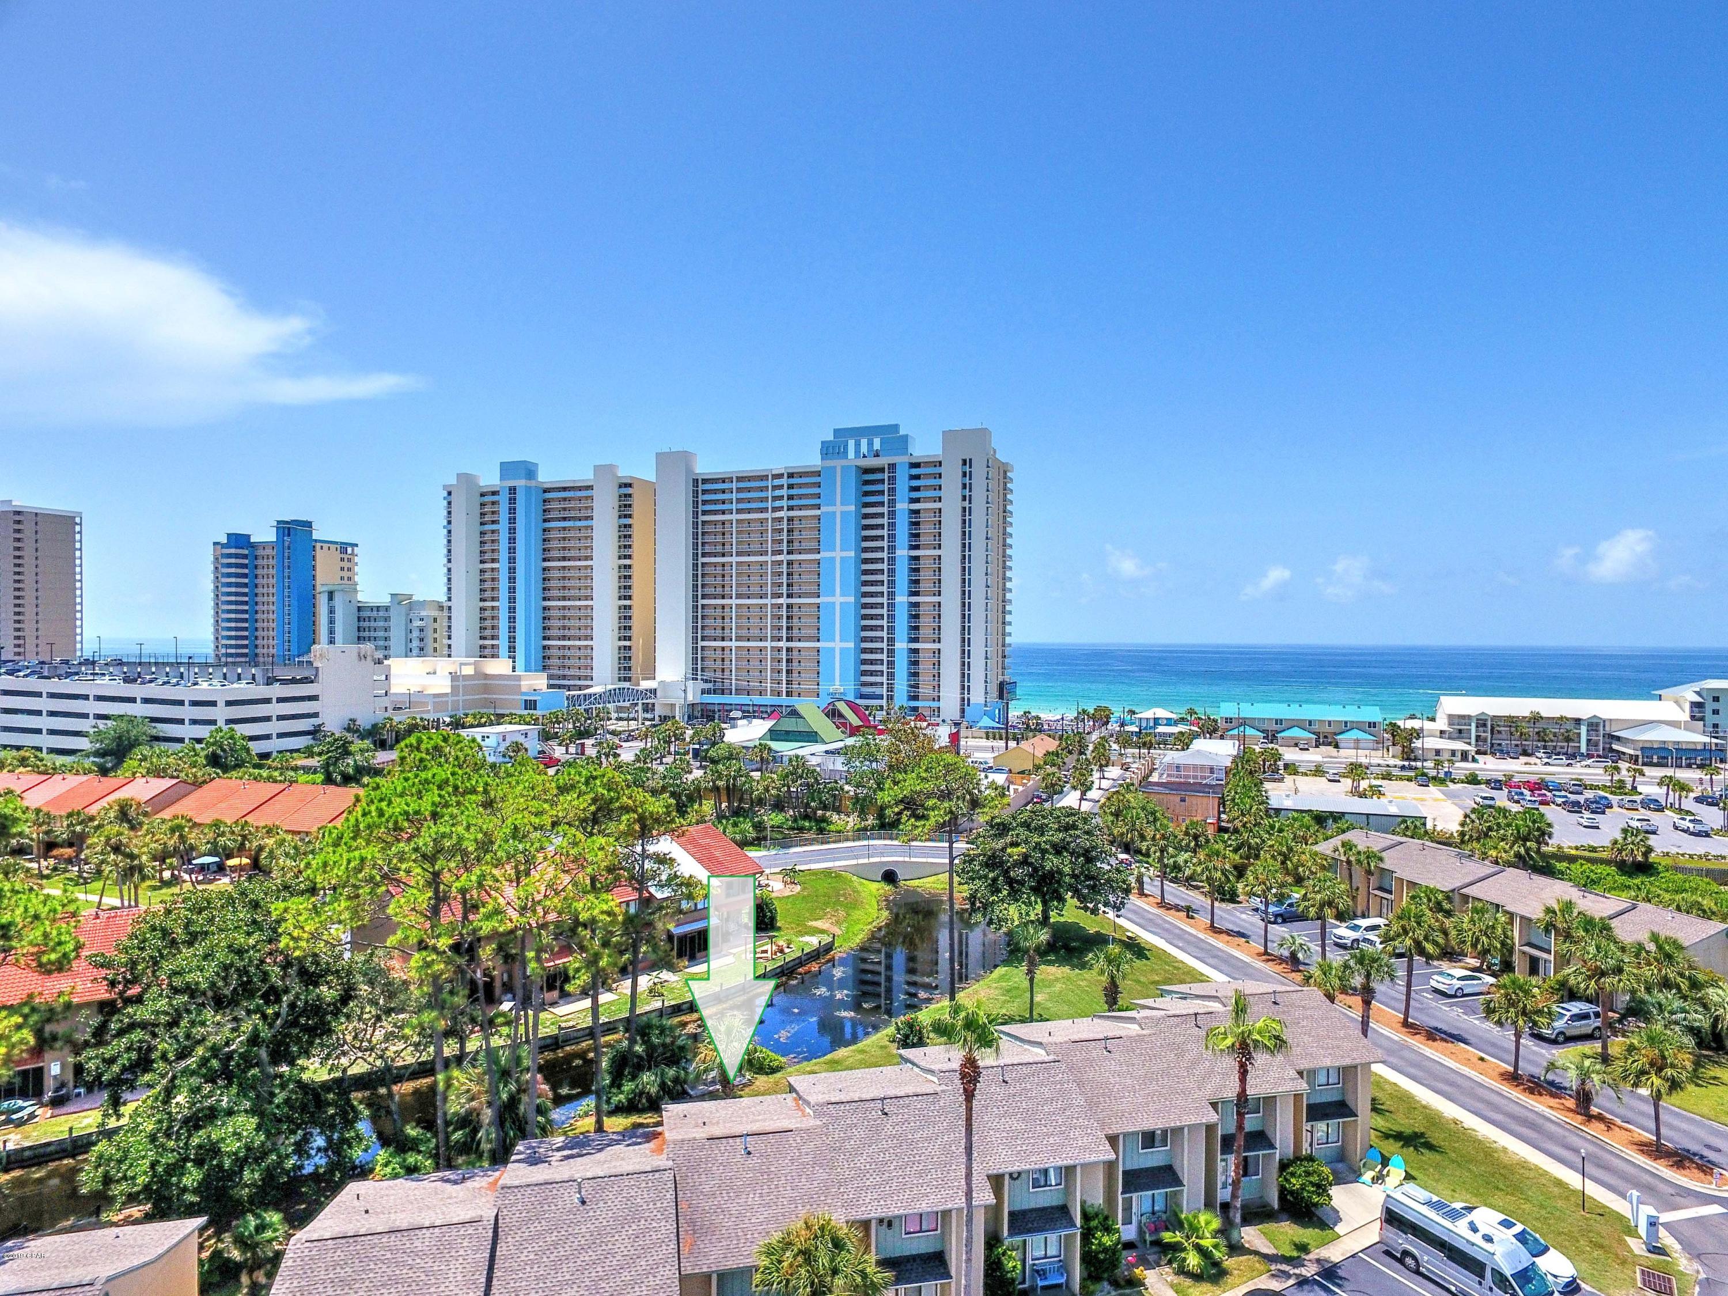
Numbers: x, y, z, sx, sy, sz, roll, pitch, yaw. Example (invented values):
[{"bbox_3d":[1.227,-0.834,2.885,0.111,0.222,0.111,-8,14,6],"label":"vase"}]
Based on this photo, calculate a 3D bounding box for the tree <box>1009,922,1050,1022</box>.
[{"bbox_3d":[10.541,20.572,62.864,2.635,6.716,2.635,0,0,0],"label":"tree"}]

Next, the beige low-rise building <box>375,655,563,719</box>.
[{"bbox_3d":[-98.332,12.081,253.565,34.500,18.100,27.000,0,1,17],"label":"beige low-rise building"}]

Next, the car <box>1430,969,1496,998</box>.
[{"bbox_3d":[42.636,23.597,70.944,4.800,1.470,1.840,0,0,-16],"label":"car"}]

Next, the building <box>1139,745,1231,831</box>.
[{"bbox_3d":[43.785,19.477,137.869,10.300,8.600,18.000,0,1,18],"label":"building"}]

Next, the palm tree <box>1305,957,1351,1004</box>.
[{"bbox_3d":[31.790,22.794,68.310,2.897,3.010,2.897,1,1,25],"label":"palm tree"}]

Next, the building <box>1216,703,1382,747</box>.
[{"bbox_3d":[104.413,18.363,240.298,36.500,9.000,20.500,0,1,15],"label":"building"}]

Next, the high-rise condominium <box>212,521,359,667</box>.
[{"bbox_3d":[-200.900,-12.755,347.600,46.000,61.500,19.500,0,1,19],"label":"high-rise condominium"}]

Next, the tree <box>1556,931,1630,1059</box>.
[{"bbox_3d":[43.206,20.666,58.837,3.625,7.547,3.625,1,1,37],"label":"tree"}]

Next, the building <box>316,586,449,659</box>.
[{"bbox_3d":[-152.653,0.779,316.484,37.000,40.000,20.000,0,1,17],"label":"building"}]

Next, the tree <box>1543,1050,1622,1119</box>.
[{"bbox_3d":[37.679,22.869,52.300,3.373,3.188,3.373,1,1,36],"label":"tree"}]

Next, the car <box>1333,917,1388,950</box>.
[{"bbox_3d":[40.000,22.802,79.800,5.200,1.890,2.040,0,1,-17],"label":"car"}]

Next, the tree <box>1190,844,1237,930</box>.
[{"bbox_3d":[30.149,20.656,86.000,3.921,6.966,3.921,0,1,19],"label":"tree"}]

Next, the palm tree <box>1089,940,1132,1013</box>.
[{"bbox_3d":[16.079,21.526,64.974,2.899,4.832,2.899,0,0,0],"label":"palm tree"}]

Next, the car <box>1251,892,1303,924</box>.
[{"bbox_3d":[37.961,23.230,89.102,5.600,1.850,2.000,0,0,-16],"label":"car"}]

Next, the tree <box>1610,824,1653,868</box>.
[{"bbox_3d":[81.748,21.471,106.205,3.777,4.892,3.777,0,1,0],"label":"tree"}]

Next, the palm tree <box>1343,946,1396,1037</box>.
[{"bbox_3d":[25.349,19.621,50.371,2.415,8.954,2.415,0,1,0],"label":"palm tree"}]

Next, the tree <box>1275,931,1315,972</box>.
[{"bbox_3d":[31.889,22.513,73.777,2.598,2.831,2.598,0,1,0],"label":"tree"}]

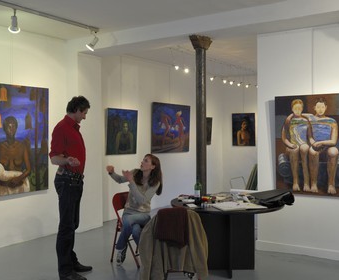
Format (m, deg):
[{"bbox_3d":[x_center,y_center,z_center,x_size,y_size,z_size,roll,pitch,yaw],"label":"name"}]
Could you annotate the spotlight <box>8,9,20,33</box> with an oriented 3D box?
[{"bbox_3d":[-1.652,-1.261,4.470,0.125,0.265,0.170,-1,1,-27],"label":"spotlight"}]

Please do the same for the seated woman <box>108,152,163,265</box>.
[{"bbox_3d":[-0.380,0.767,4.782,0.620,1.188,0.680,0,1,30],"label":"seated woman"}]

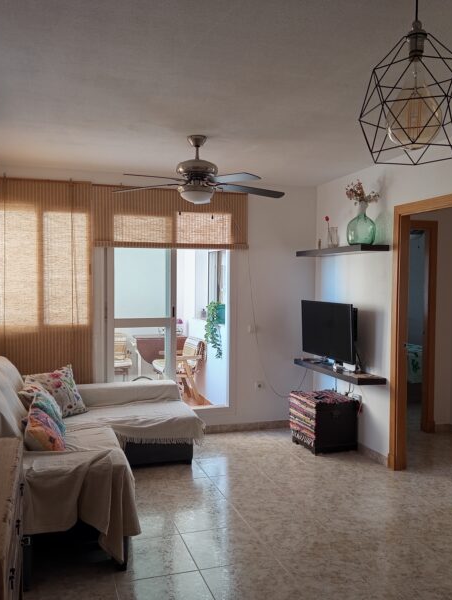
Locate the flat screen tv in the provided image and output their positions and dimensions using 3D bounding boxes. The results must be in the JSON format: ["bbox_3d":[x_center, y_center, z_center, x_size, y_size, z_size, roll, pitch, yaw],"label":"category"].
[{"bbox_3d":[0.959,0.286,5.181,0.075,0.530,0.900,0,2,-20],"label":"flat screen tv"}]

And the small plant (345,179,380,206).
[{"bbox_3d":[1.146,-0.908,4.686,0.250,0.240,0.280,0,2,-18],"label":"small plant"}]

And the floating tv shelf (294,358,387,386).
[{"bbox_3d":[1.012,0.653,5.127,0.265,0.050,1.220,0,2,-18],"label":"floating tv shelf"}]

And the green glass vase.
[{"bbox_3d":[1.149,-0.643,4.696,0.245,0.390,0.245,0,2,-18],"label":"green glass vase"}]

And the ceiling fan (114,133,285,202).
[{"bbox_3d":[-0.186,-0.892,3.833,1.280,0.460,1.280,0,2,-18],"label":"ceiling fan"}]

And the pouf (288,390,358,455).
[{"bbox_3d":[0.904,1.113,5.133,0.450,0.460,0.530,0,2,-18],"label":"pouf"}]

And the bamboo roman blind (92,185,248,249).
[{"bbox_3d":[-0.489,-0.776,5.254,1.510,0.550,0.060,0,2,-18],"label":"bamboo roman blind"}]

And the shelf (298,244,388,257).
[{"bbox_3d":[1.027,-0.444,5.078,0.265,0.047,1.220,0,2,-18],"label":"shelf"}]

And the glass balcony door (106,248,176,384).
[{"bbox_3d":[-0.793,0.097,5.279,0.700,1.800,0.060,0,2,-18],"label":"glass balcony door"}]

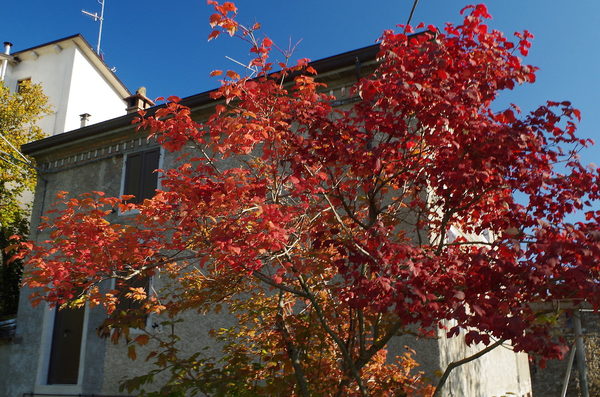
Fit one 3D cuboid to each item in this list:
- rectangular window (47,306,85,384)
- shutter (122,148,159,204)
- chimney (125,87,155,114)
[{"bbox_3d":[-5.232,2.997,12.916,1.051,2.392,0.060,-9,-18,26],"label":"rectangular window"},{"bbox_3d":[-3.574,-0.467,12.789,0.992,1.256,0.060,-9,-18,26],"label":"shutter"},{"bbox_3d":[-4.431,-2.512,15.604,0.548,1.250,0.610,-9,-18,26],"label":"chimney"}]

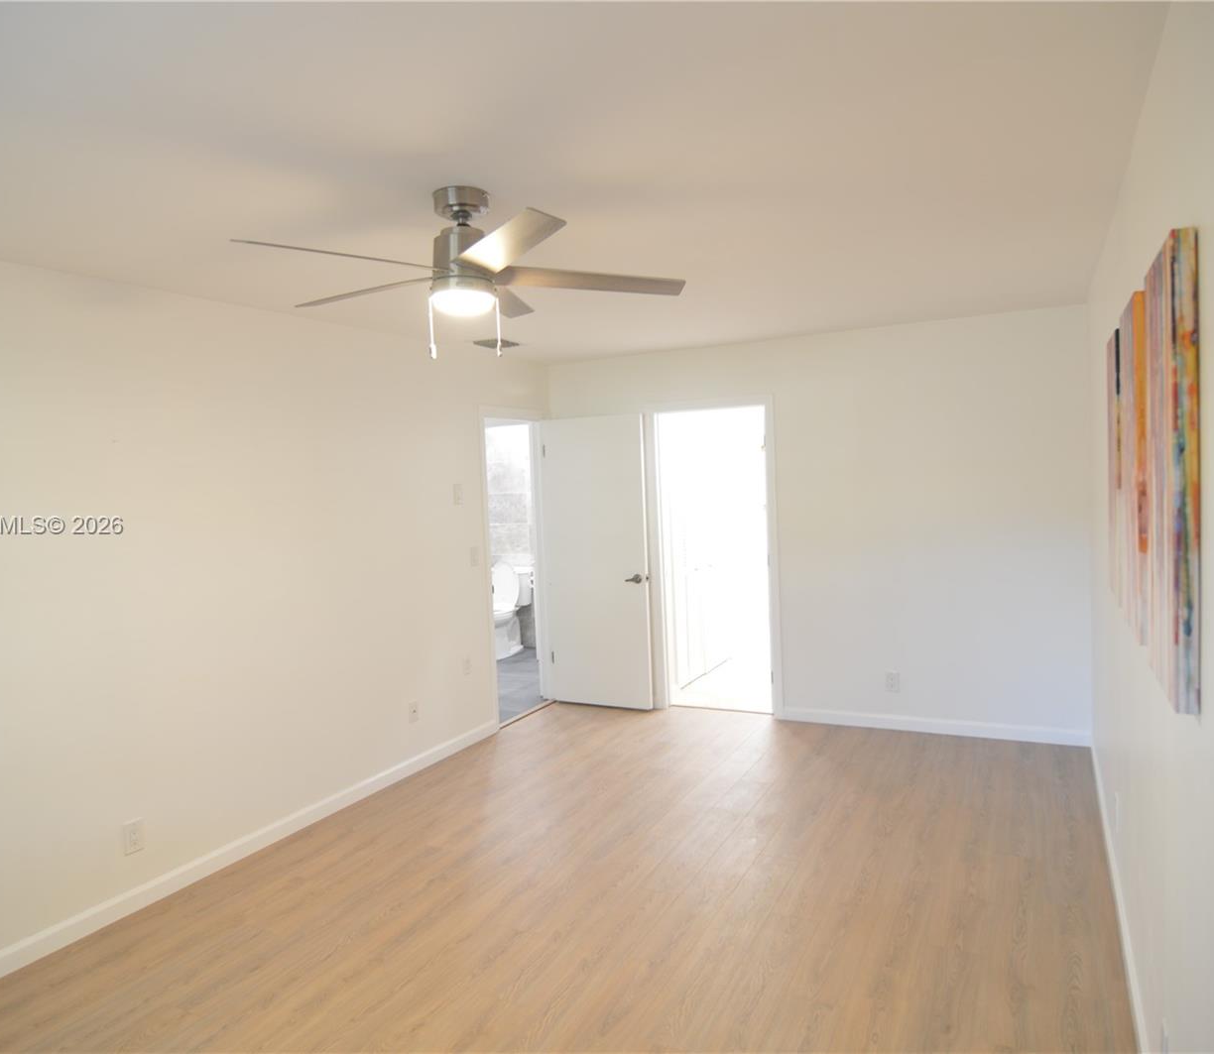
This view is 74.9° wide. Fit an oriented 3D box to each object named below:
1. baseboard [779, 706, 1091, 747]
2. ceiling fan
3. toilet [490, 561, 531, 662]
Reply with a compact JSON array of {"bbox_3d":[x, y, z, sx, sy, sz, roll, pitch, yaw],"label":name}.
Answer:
[{"bbox_3d":[1.934,1.206,4.824,1.737,0.082,0.016,-1,4,26],"label":"baseboard"},{"bbox_3d":[-0.436,-0.732,2.329,1.290,0.450,1.280,0,4,29],"label":"ceiling fan"},{"bbox_3d":[-1.031,0.785,7.446,0.430,0.850,0.710,-1,4,26],"label":"toilet"}]

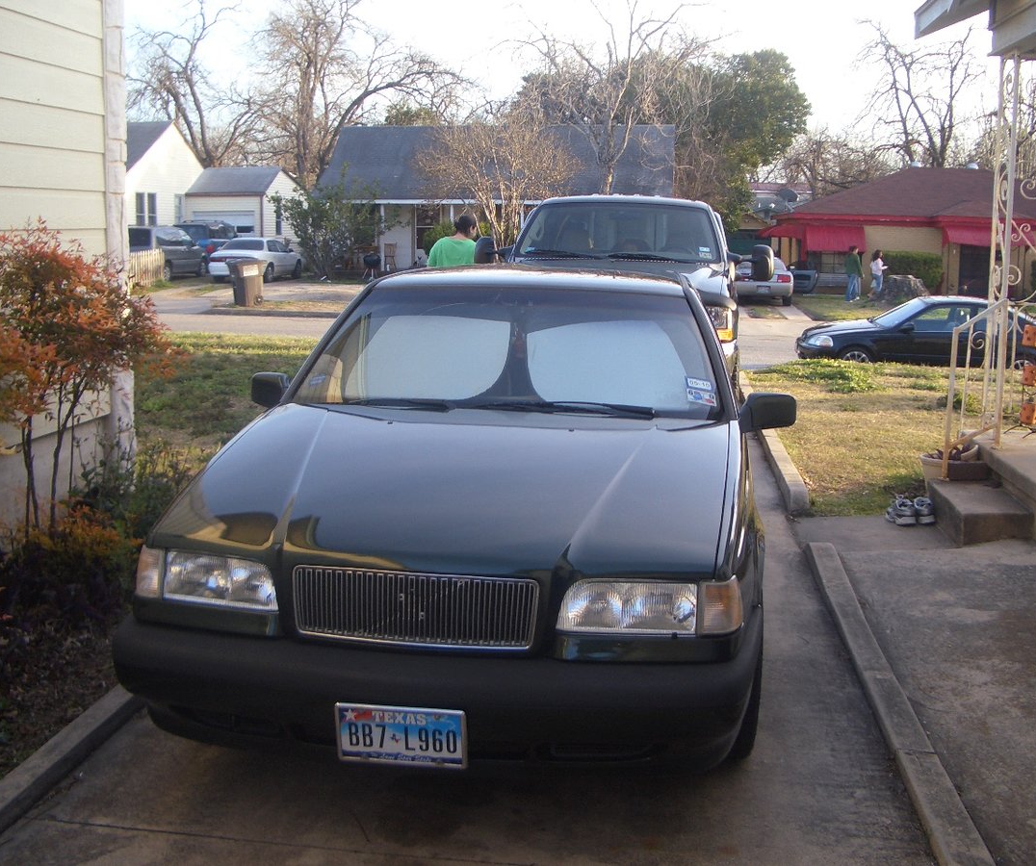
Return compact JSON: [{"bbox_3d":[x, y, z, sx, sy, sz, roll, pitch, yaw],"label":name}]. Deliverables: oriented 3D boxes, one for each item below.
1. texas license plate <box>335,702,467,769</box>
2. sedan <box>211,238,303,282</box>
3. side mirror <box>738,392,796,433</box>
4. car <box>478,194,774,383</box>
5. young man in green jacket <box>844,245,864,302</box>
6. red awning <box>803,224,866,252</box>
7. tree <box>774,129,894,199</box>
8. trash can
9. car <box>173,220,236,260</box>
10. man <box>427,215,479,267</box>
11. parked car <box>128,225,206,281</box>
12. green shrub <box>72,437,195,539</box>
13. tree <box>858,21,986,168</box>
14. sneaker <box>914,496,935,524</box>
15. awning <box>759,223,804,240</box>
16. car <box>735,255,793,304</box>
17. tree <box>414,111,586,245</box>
[{"bbox_3d":[-0.274,0.714,2.750,0.312,0.159,0.020,2,14,8],"label":"texas license plate"},{"bbox_3d":[-8.810,-5.912,39.780,1.850,1.430,4.900,1,10,8],"label":"sedan"},{"bbox_3d":[0.946,-0.079,4.430,0.210,0.148,0.125,1,10,7],"label":"side mirror"},{"bbox_3d":[1.088,-1.309,11.710,2.060,1.980,5.700,2,9,8],"label":"car"},{"bbox_3d":[10.355,-4.892,36.000,0.420,1.710,0.520,-7,12,-34],"label":"young man in green jacket"},{"bbox_3d":[10.370,-6.392,38.300,2.050,0.850,0.800,1,10,6],"label":"red awning"},{"bbox_3d":[16.514,-12.177,60.807,6.500,7.250,6.200,1,10,7],"label":"tree"},{"bbox_3d":[-6.566,-3.639,28.300,0.720,1.140,0.820,10,14,43],"label":"trash can"},{"bbox_3d":[-12.330,-7.615,46.891,1.800,1.740,4.500,1,10,6],"label":"car"},{"bbox_3d":[-0.659,-1.352,11.847,0.520,1.700,0.330,4,11,20],"label":"man"},{"bbox_3d":[-12.090,-6.056,39.246,1.880,1.760,4.850,1,10,7],"label":"parked car"},{"bbox_3d":[-1.879,0.282,5.750,0.560,0.500,0.500,2,10,8],"label":"green shrub"},{"bbox_3d":[18.053,-12.513,51.875,6.600,11.390,6.500,2,10,8],"label":"tree"},{"bbox_3d":[2.122,0.390,6.177,0.105,0.120,0.290,1,10,5],"label":"sneaker"},{"bbox_3d":[10.109,-7.706,44.844,1.000,0.600,5.000,1,10,7],"label":"awning"},{"bbox_3d":[7.482,-4.785,36.286,1.870,1.410,4.720,2,10,8],"label":"car"},{"bbox_3d":[-0.568,-6.941,35.330,5.000,5.480,4.800,1,10,7],"label":"tree"}]

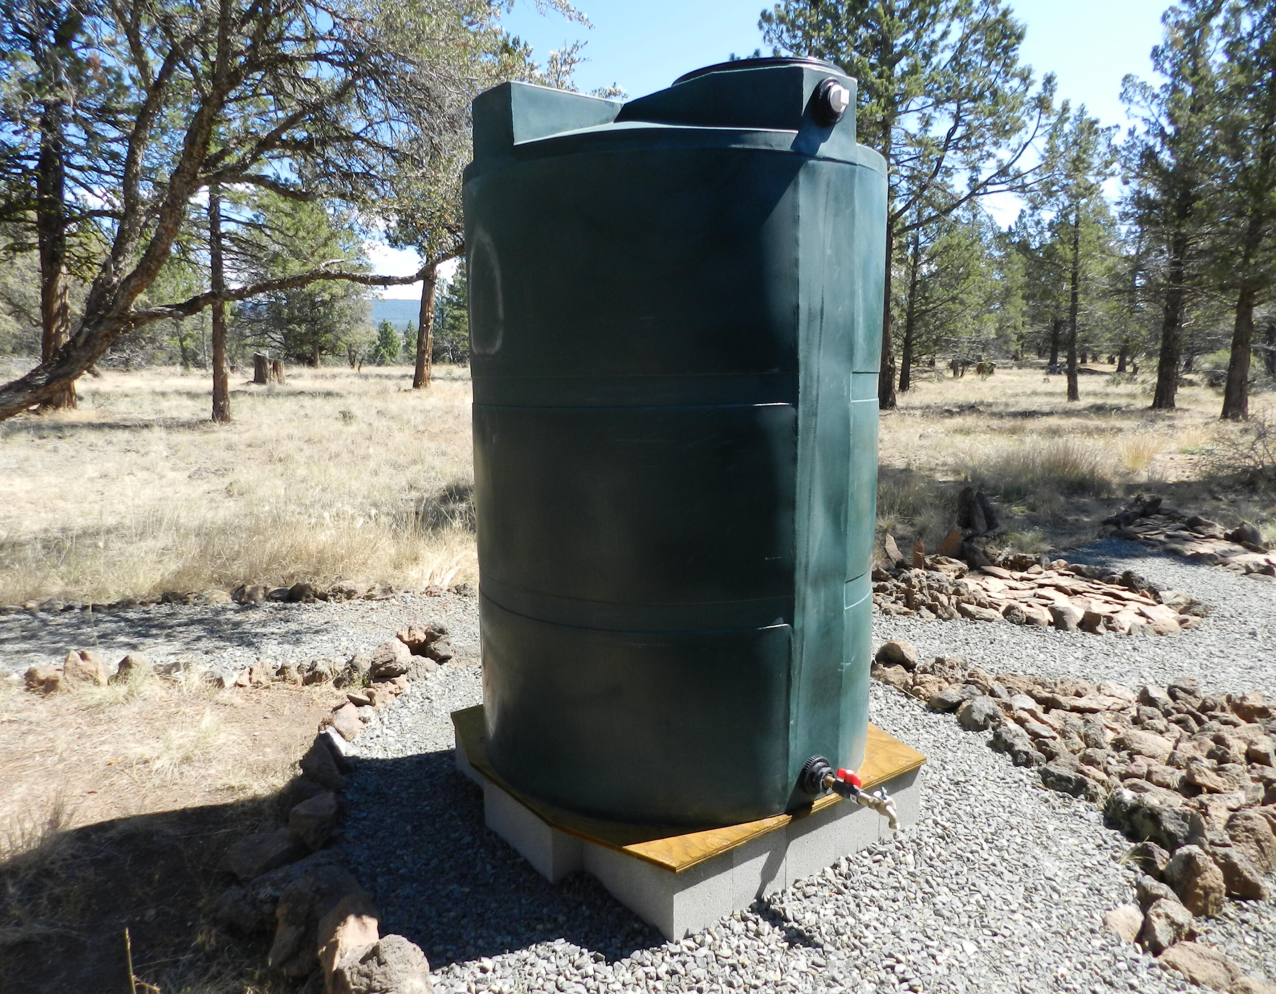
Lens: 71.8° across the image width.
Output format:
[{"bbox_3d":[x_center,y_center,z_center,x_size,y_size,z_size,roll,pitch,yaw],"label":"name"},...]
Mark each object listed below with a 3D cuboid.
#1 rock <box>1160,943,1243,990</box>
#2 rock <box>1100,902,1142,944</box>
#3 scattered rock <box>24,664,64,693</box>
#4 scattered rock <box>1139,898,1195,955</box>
[{"bbox_3d":[1.343,1.124,2.111,0.180,0.075,0.105,8,12,41],"label":"rock"},{"bbox_3d":[1.257,1.107,2.287,0.093,0.081,0.084,6,11,31],"label":"rock"},{"bbox_3d":[-2.643,0.808,3.918,0.148,0.113,0.118,-7,12,-35],"label":"scattered rock"},{"bbox_3d":[1.343,1.087,2.235,0.120,0.118,0.102,6,11,33],"label":"scattered rock"}]

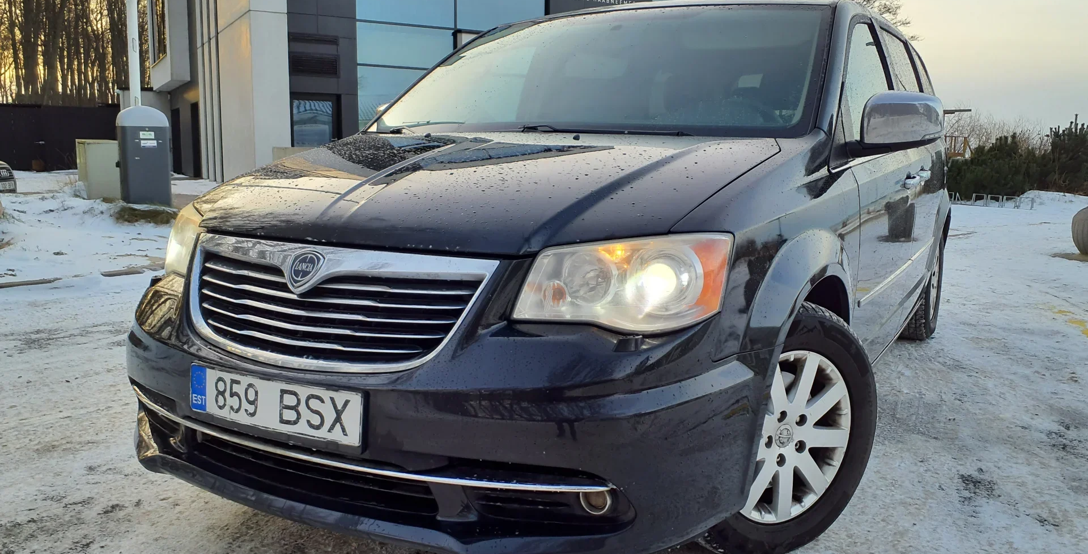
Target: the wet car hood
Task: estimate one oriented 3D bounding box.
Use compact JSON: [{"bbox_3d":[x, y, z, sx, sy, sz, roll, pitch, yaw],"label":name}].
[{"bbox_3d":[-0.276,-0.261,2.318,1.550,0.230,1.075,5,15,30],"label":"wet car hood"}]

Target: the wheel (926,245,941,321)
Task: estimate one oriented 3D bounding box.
[{"bbox_3d":[2.164,0.023,4.903,0.180,0.464,0.464,5,10,30],"label":"wheel"}]

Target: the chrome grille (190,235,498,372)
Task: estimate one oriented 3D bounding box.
[{"bbox_3d":[-0.530,0.063,1.931,0.950,0.265,0.190,5,10,30],"label":"chrome grille"}]

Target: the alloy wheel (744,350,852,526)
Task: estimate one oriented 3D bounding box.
[{"bbox_3d":[0.594,0.404,2.274,0.464,0.464,0.180,-5,10,-29],"label":"alloy wheel"}]

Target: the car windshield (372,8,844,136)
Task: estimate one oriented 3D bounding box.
[{"bbox_3d":[0.210,-0.731,3.078,1.640,0.168,1.083,5,44,30],"label":"car windshield"}]

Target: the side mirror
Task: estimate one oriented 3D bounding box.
[{"bbox_3d":[1.120,-0.483,2.661,0.225,0.175,0.150,5,10,30],"label":"side mirror"}]

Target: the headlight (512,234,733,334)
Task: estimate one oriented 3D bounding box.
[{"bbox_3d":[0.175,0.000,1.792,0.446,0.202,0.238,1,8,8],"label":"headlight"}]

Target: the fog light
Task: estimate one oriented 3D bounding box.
[{"bbox_3d":[0.112,0.443,1.694,0.070,0.063,0.050,5,10,30],"label":"fog light"}]

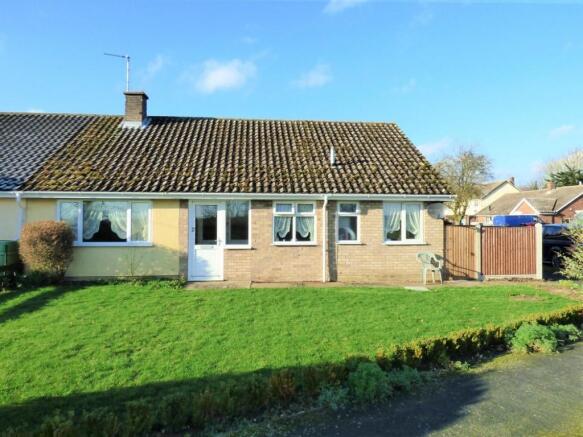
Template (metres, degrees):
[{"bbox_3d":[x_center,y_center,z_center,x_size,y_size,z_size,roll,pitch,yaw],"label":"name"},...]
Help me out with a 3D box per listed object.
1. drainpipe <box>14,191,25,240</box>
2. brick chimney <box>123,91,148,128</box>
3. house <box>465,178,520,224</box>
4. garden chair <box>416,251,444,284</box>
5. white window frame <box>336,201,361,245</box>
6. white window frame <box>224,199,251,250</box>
[{"bbox_3d":[-6.583,0.462,9.396,0.120,2.200,0.160,0,-1,-5],"label":"drainpipe"},{"bbox_3d":[-5.258,-3.622,13.241,0.640,1.157,0.630,0,-1,-5],"label":"brick chimney"},{"bbox_3d":[29.149,-1.490,57.807,8.600,7.800,8.200,0,-1,-15],"label":"house"},{"bbox_3d":[3.517,1.268,9.800,0.580,0.820,0.570,0,0,-24],"label":"garden chair"},{"bbox_3d":[1.539,0.134,10.390,0.631,1.127,0.100,0,-1,-5],"label":"white window frame"},{"bbox_3d":[-1.382,0.176,10.100,0.730,1.290,0.100,0,0,0],"label":"white window frame"}]

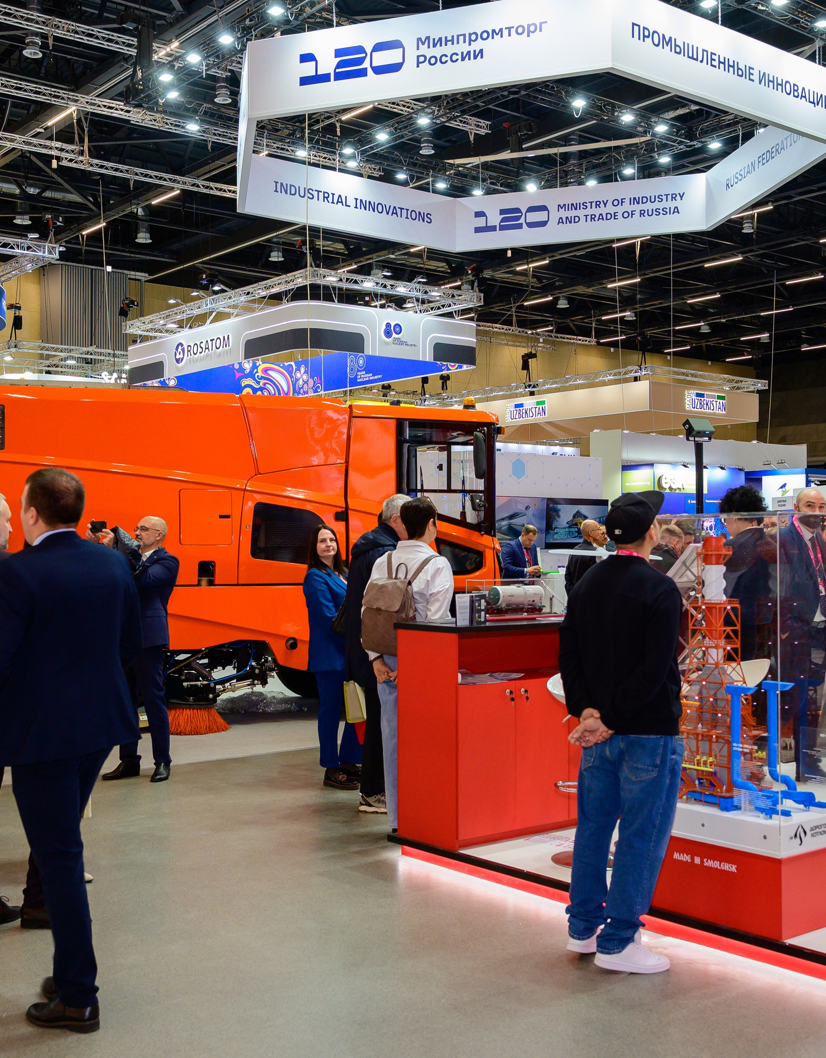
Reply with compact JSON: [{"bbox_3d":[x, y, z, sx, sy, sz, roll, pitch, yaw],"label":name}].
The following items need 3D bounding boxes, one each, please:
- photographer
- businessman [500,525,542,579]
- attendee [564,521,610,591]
[{"bbox_3d":[-1.866,0.785,8.380,0.550,1.750,0.520,0,-1,-31],"label":"photographer"},{"bbox_3d":[1.231,0.828,14.000,0.520,1.740,0.380,1,-1,-37],"label":"businessman"},{"bbox_3d":[1.615,0.801,11.200,0.360,1.760,0.520,0,-1,-18],"label":"attendee"}]

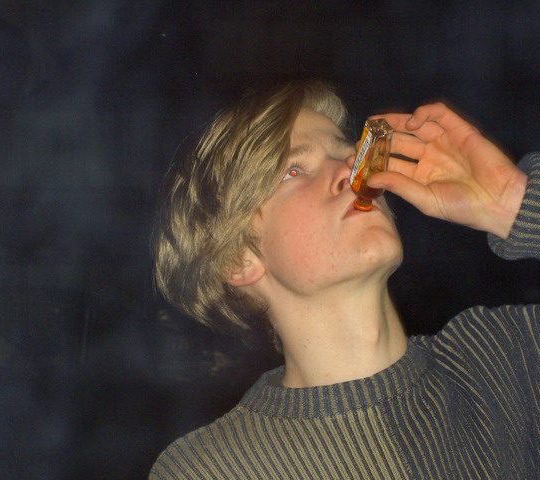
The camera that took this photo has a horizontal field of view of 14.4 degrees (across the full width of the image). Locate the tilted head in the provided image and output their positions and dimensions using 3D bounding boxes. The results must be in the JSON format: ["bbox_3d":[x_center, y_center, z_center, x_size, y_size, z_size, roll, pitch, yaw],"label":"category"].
[{"bbox_3d":[-0.004,-0.031,2.020,0.205,0.235,0.230,-3,-43,-29],"label":"tilted head"}]

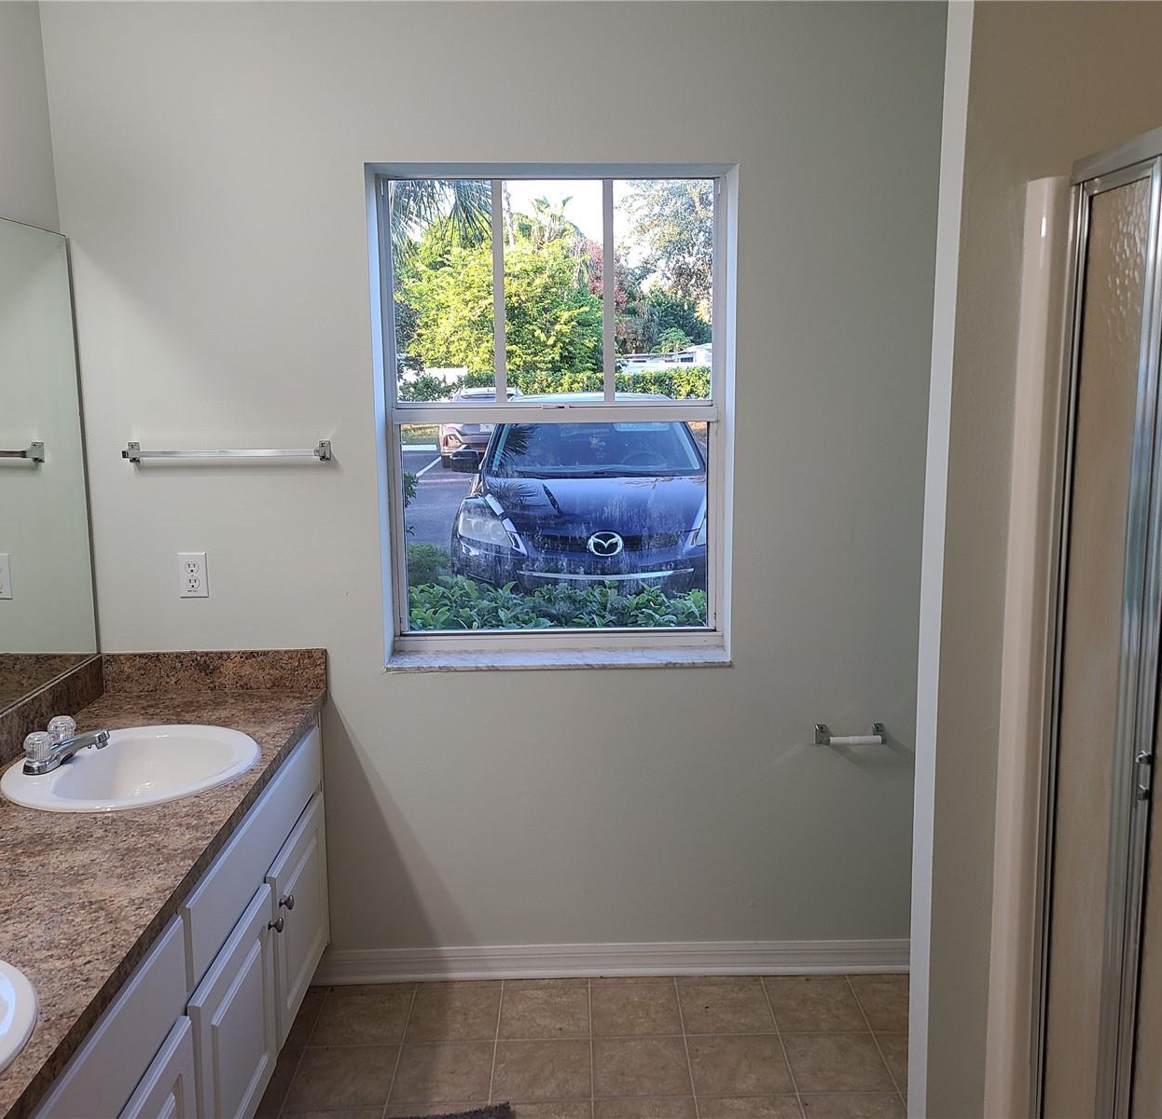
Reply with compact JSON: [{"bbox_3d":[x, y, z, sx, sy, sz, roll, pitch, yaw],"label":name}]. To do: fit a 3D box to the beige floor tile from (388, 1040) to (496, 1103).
[{"bbox_3d":[-0.317,1.195,2.607,0.229,0.010,0.229,-1,10,0],"label":"beige floor tile"}]

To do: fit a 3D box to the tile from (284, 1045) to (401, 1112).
[{"bbox_3d":[-0.546,1.203,2.605,0.229,0.010,0.229,-1,10,0],"label":"tile"}]

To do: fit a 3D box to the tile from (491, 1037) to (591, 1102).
[{"bbox_3d":[-0.089,1.193,2.609,0.229,0.010,0.229,-1,10,0],"label":"tile"}]

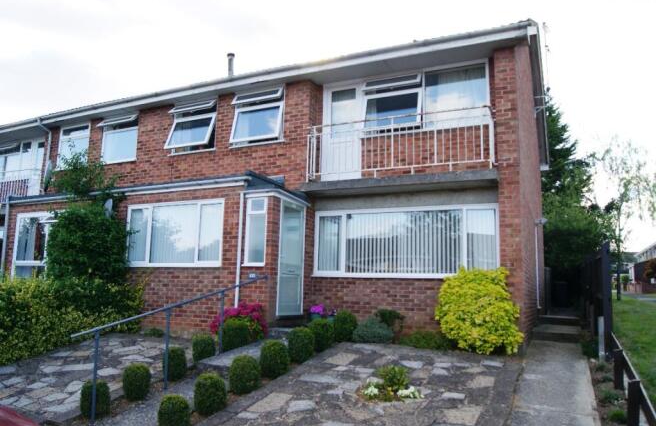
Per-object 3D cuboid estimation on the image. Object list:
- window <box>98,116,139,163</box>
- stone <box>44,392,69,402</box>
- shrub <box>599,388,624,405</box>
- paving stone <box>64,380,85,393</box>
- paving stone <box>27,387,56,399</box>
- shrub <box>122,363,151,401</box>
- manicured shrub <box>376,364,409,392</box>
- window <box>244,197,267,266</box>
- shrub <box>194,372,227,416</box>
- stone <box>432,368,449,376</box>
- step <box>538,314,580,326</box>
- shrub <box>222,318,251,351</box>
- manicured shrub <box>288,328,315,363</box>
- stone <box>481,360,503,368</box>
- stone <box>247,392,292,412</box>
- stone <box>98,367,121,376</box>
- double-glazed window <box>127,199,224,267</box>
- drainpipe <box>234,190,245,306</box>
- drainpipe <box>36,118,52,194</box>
[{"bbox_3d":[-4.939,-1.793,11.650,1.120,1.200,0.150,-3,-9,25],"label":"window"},{"bbox_3d":[-3.021,2.072,5.480,0.220,0.040,0.200,-2,-2,25],"label":"stone"},{"bbox_3d":[3.363,2.145,5.830,0.300,0.160,0.280,-3,-9,25],"label":"shrub"},{"bbox_3d":[-3.211,2.222,6.212,0.166,0.050,0.453,-2,-1,-5],"label":"paving stone"},{"bbox_3d":[-3.274,2.083,5.617,0.250,0.040,0.250,-2,-2,25],"label":"paving stone"},{"bbox_3d":[-2.177,1.923,5.607,0.310,0.410,0.310,-2,-9,25],"label":"shrub"},{"bbox_3d":[0.830,2.096,6.319,0.400,0.260,0.380,-3,-9,25],"label":"manicured shrub"},{"bbox_3d":[-1.204,0.319,8.334,0.420,1.180,0.090,-2,-9,24],"label":"window"},{"bbox_3d":[-1.256,1.952,5.321,0.339,0.449,0.339,1,-8,0],"label":"shrub"},{"bbox_3d":[1.580,2.240,6.990,0.230,0.040,0.270,0,-1,14],"label":"stone"},{"bbox_3d":[4.688,2.178,9.955,0.740,0.160,0.500,-2,-9,24],"label":"step"},{"bbox_3d":[-1.405,1.877,7.520,0.430,0.520,0.430,1,-8,0],"label":"shrub"},{"bbox_3d":[-0.384,1.957,7.261,0.382,0.502,0.382,1,-8,0],"label":"manicured shrub"},{"bbox_3d":[2.296,2.150,6.917,0.357,0.050,0.159,-2,-1,42],"label":"stone"},{"bbox_3d":[-0.631,2.212,5.658,0.340,0.050,0.569,-2,-1,21],"label":"stone"},{"bbox_3d":[-3.040,2.229,6.809,0.440,0.040,0.255,-3,-2,41],"label":"stone"},{"bbox_3d":[-2.841,0.400,9.068,2.240,1.200,0.100,-2,-9,24],"label":"double-glazed window"},{"bbox_3d":[-1.505,0.820,8.304,0.068,2.350,0.068,-2,-9,24],"label":"drainpipe"},{"bbox_3d":[-7.263,-1.397,12.401,0.090,1.870,0.360,-3,-9,25],"label":"drainpipe"}]

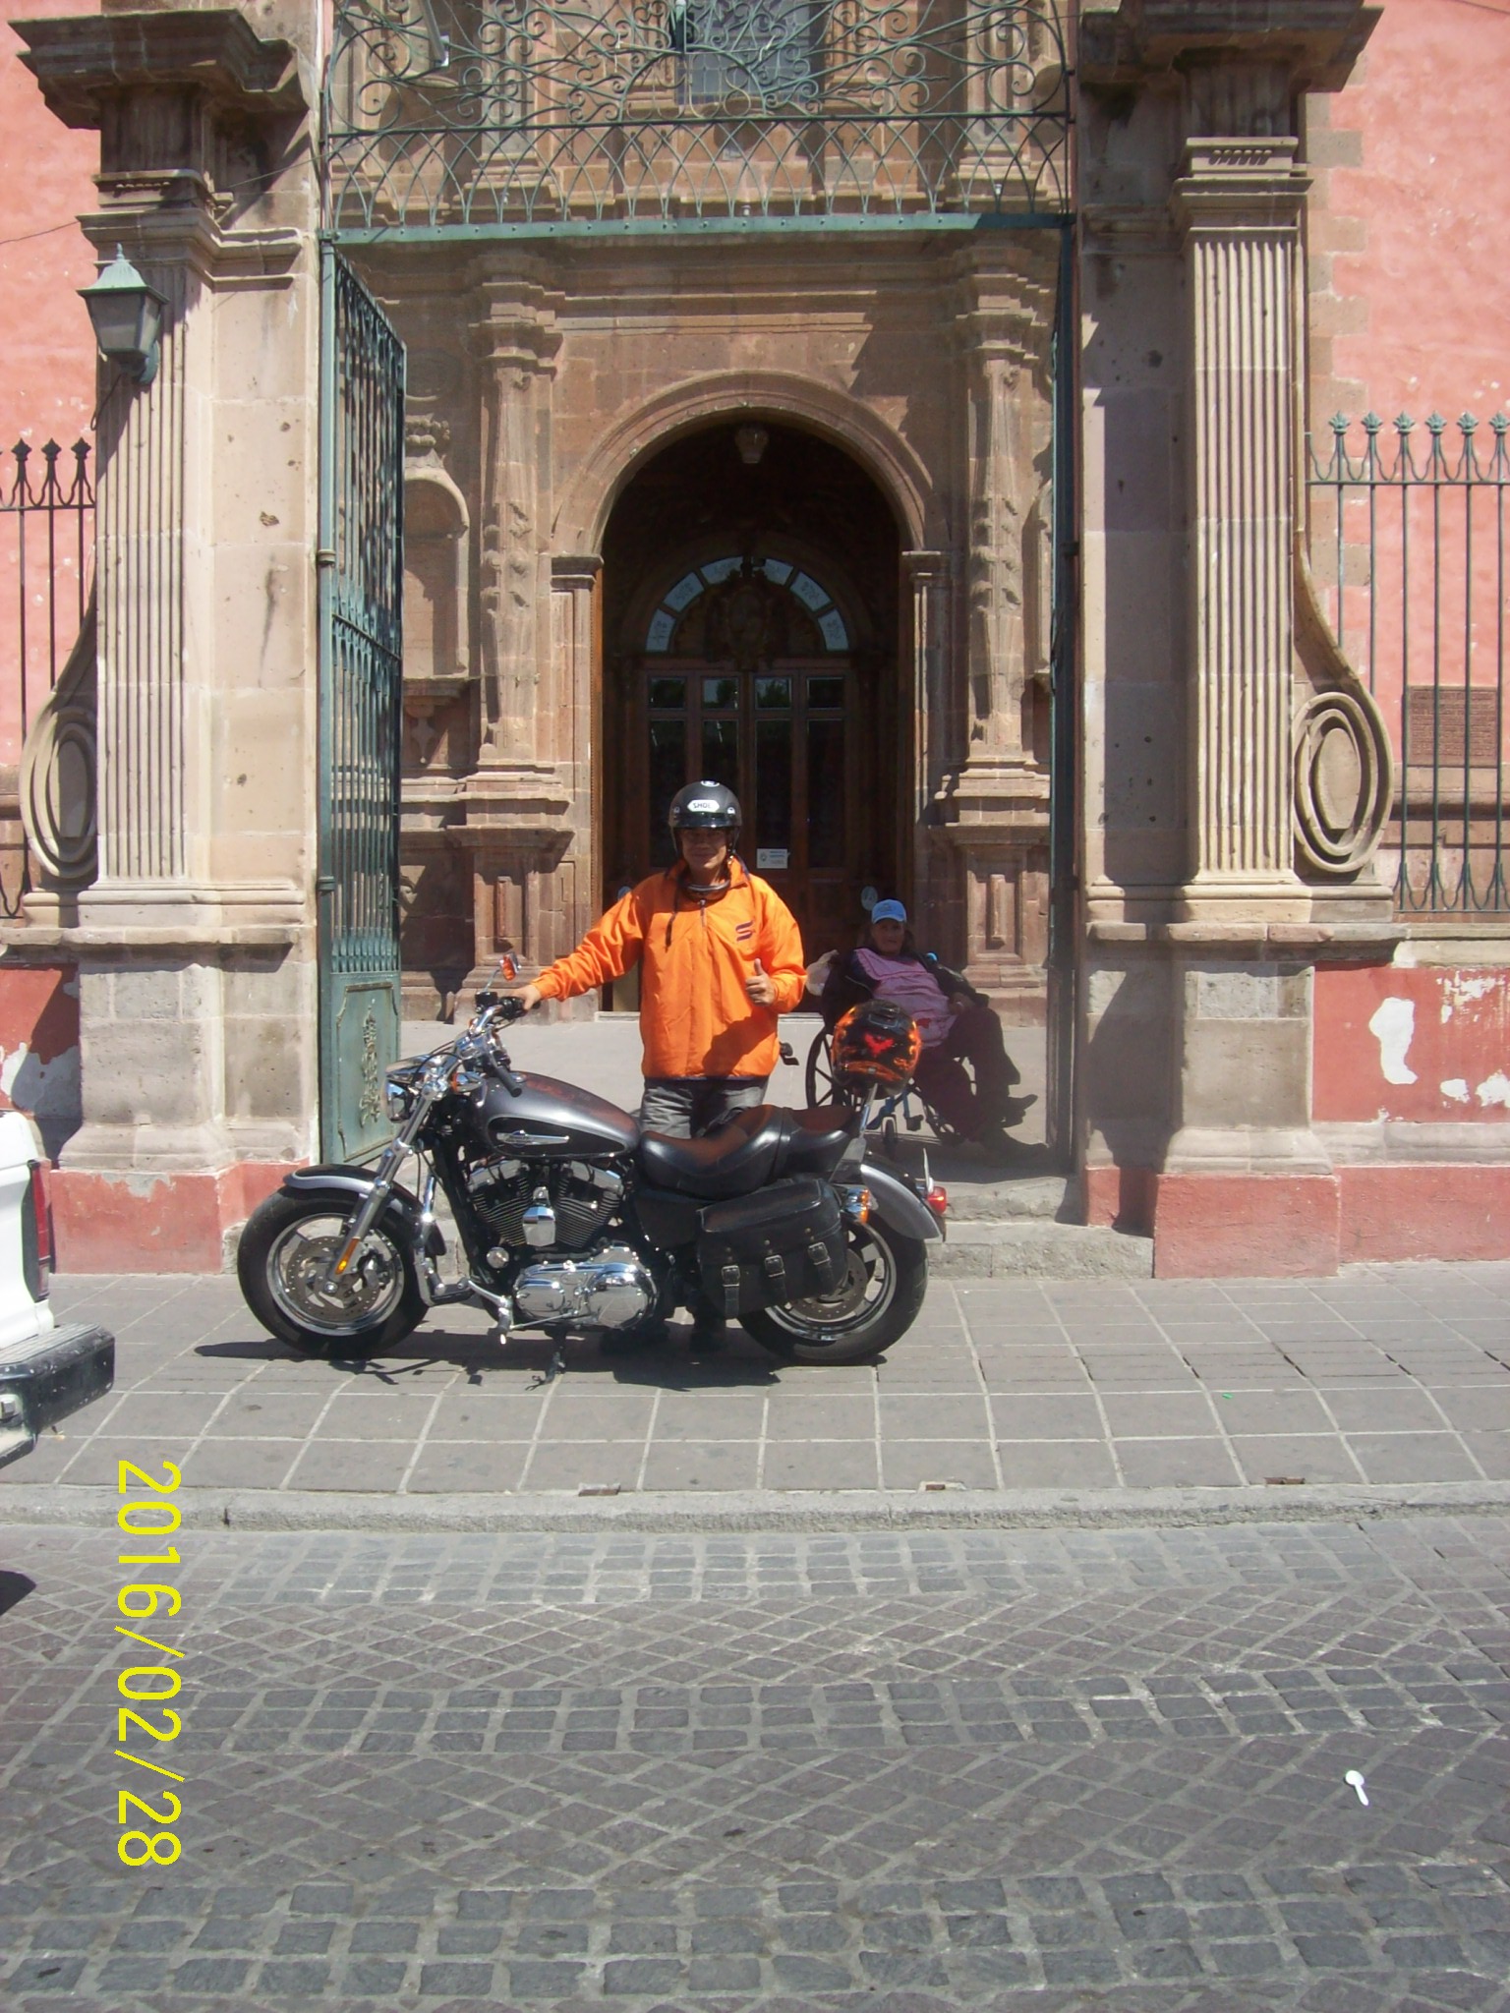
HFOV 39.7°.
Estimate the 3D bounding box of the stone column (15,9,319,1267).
[{"bbox_3d":[-2.180,-1.317,8.109,1.020,4.600,0.850,0,3,1],"label":"stone column"}]

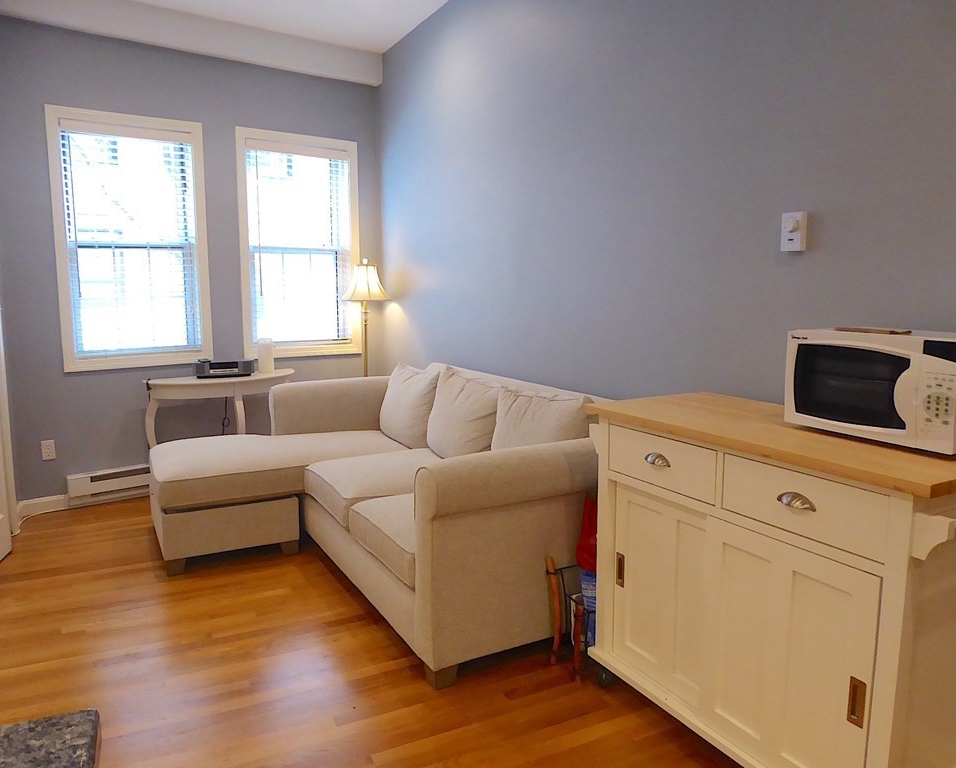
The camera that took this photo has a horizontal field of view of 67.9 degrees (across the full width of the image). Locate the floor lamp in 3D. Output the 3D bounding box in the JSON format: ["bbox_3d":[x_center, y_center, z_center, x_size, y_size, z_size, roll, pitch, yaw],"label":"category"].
[{"bbox_3d":[-0.777,-0.099,4.992,0.365,1.548,0.365,-4,8,-33],"label":"floor lamp"}]

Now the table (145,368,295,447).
[{"bbox_3d":[-1.569,0.347,4.563,0.965,0.759,0.406,-4,8,-33],"label":"table"}]

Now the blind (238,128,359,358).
[{"bbox_3d":[-1.216,-0.946,4.933,0.827,1.479,0.071,-4,8,-33],"label":"blind"}]

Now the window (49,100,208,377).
[{"bbox_3d":[-2.106,-0.862,4.366,0.823,1.497,0.071,-4,8,-33],"label":"window"}]

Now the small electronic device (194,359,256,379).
[{"bbox_3d":[-1.603,-0.092,4.498,0.350,0.104,0.203,-4,8,-33],"label":"small electronic device"}]

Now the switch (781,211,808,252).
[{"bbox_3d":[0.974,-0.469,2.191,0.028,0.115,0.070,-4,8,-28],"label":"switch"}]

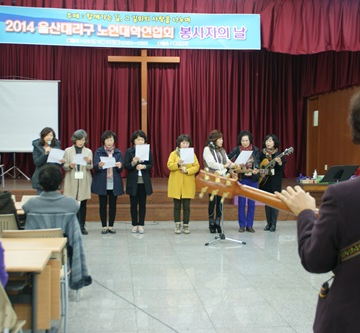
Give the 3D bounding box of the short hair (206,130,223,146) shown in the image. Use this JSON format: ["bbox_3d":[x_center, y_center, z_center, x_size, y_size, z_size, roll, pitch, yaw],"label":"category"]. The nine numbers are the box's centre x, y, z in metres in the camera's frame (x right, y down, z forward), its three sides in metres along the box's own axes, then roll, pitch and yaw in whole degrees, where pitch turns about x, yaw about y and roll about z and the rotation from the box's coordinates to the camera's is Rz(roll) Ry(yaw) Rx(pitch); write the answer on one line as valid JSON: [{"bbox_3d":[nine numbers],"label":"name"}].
[{"bbox_3d":[0.550,-0.440,9.200,0.230,0.250,0.210,2,3,45],"label":"short hair"}]

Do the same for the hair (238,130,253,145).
[{"bbox_3d":[1.066,-0.451,9.450,0.235,0.240,0.240,1,2,7],"label":"hair"}]

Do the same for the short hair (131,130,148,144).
[{"bbox_3d":[-0.638,-0.451,9.250,0.250,0.240,0.250,0,2,-6],"label":"short hair"}]

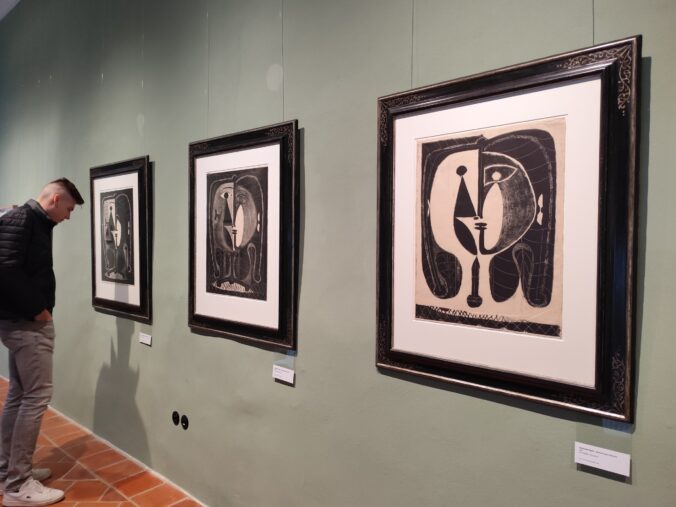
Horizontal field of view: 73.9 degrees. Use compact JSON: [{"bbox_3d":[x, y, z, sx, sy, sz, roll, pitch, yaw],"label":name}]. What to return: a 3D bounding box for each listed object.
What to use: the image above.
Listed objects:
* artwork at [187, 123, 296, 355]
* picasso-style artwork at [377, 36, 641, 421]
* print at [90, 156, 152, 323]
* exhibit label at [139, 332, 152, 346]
[{"bbox_3d":[-0.487,-0.086,2.236,0.820,1.014,0.040,2,2,39],"label":"artwork"},{"bbox_3d":[0.479,-0.064,1.451,0.820,1.015,0.040,2,3,39],"label":"picasso-style artwork"},{"bbox_3d":[-1.454,-0.098,3.016,0.820,1.014,0.040,2,3,39],"label":"print"},{"bbox_3d":[-1.228,0.549,2.876,0.136,0.061,0.012,2,-2,39],"label":"exhibit label"}]

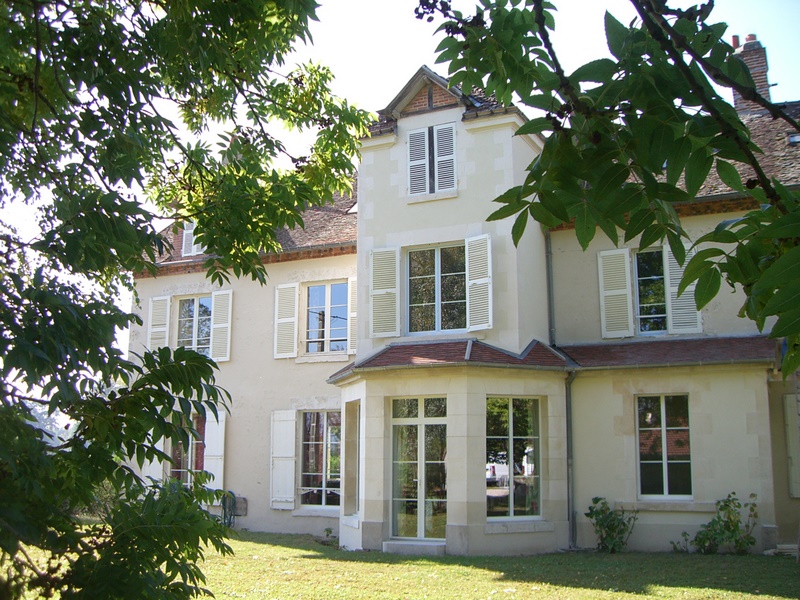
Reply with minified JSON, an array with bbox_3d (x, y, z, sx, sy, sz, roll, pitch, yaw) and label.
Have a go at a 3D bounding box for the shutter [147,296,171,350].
[{"bbox_3d":[-6.452,0.834,23.509,0.660,1.870,0.045,-5,-13,24],"label":"shutter"}]

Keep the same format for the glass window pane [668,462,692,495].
[{"bbox_3d":[4.861,3.110,15.283,0.420,0.570,0.040,-5,-11,25],"label":"glass window pane"}]

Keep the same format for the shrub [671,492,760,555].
[{"bbox_3d":[5.359,3.801,14.959,1.300,1.050,0.750,-5,-13,24],"label":"shrub"}]

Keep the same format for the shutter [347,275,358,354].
[{"bbox_3d":[-0.960,0.357,21.020,0.660,1.870,0.045,-5,-13,24],"label":"shutter"}]

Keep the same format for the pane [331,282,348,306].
[{"bbox_3d":[-1.372,-0.113,20.059,0.465,0.487,0.030,-5,-10,29],"label":"pane"}]

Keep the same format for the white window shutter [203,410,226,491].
[{"bbox_3d":[-4.415,3.797,20.936,0.601,2.213,0.045,-5,-10,29],"label":"white window shutter"}]

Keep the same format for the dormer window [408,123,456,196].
[{"bbox_3d":[0.668,-2.897,18.210,1.080,1.480,0.120,-5,-13,24],"label":"dormer window"}]

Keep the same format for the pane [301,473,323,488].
[{"bbox_3d":[-1.860,3.875,18.749,0.506,0.293,0.030,-5,-11,26],"label":"pane"}]

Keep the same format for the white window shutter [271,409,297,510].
[{"bbox_3d":[-2.512,3.434,18.881,0.616,2.104,0.050,-5,-11,26],"label":"white window shutter"}]

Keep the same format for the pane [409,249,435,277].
[{"bbox_3d":[0.418,-0.671,16.310,0.526,0.478,0.030,-5,-11,26],"label":"pane"}]

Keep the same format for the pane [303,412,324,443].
[{"bbox_3d":[-1.954,2.900,19.915,0.574,0.660,0.030,-5,-10,29],"label":"pane"}]

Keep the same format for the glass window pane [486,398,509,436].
[{"bbox_3d":[1.627,1.984,14.809,0.506,0.644,0.030,5,-11,-25],"label":"glass window pane"}]

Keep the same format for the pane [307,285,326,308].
[{"bbox_3d":[-1.931,-0.067,20.371,0.496,0.498,0.030,-5,-10,29],"label":"pane"}]

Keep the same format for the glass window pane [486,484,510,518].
[{"bbox_3d":[1.705,3.422,15.237,0.444,0.653,0.030,3,-9,-15],"label":"glass window pane"}]

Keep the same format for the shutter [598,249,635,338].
[{"bbox_3d":[3.999,-0.112,16.277,0.574,1.633,0.045,-5,-11,26],"label":"shutter"}]

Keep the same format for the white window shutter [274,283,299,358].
[{"bbox_3d":[-2.817,0.518,21.861,0.674,1.870,0.045,-5,-13,24],"label":"white window shutter"}]

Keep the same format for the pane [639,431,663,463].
[{"bbox_3d":[4.601,2.665,16.067,0.400,0.564,0.020,-5,-13,24],"label":"pane"}]

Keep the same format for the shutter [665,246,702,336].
[{"bbox_3d":[5.097,-0.217,15.809,0.570,1.648,0.045,-5,-11,26],"label":"shutter"}]

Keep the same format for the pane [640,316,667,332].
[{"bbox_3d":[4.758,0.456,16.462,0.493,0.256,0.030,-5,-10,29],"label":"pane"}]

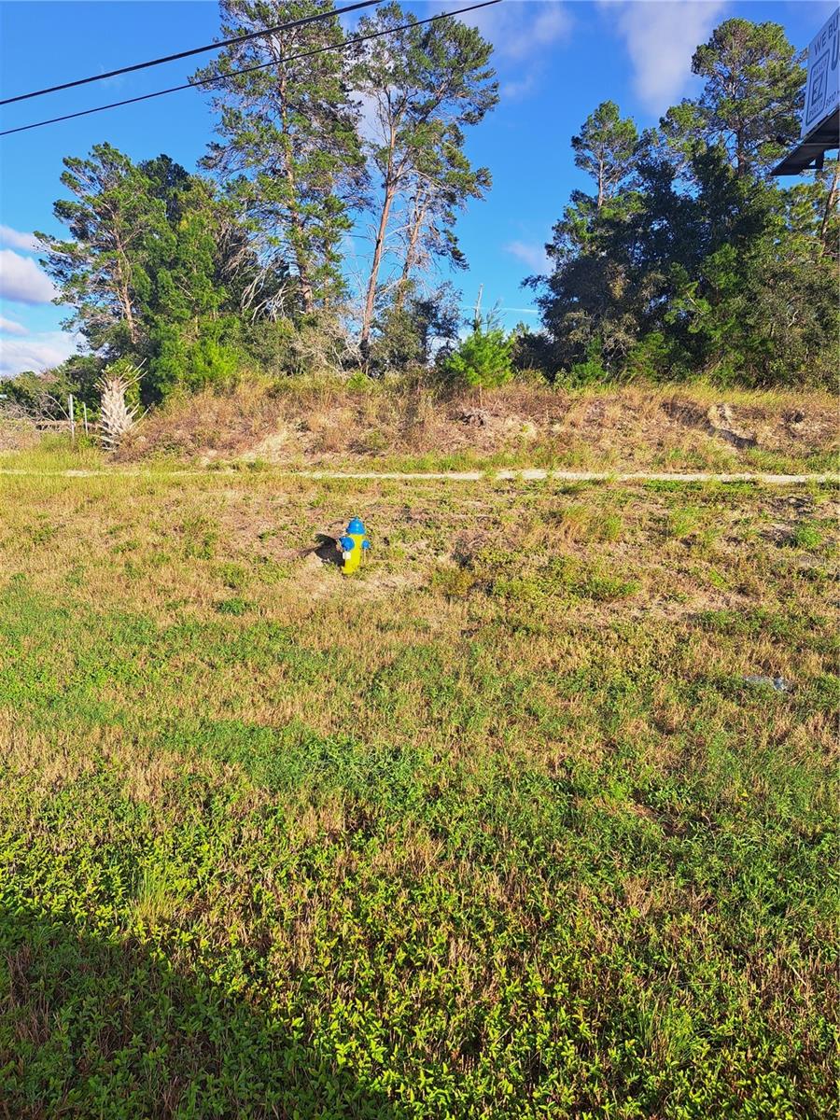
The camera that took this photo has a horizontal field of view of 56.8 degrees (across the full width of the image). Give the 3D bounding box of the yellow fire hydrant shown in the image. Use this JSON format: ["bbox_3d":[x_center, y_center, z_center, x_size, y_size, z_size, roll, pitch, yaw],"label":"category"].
[{"bbox_3d":[-0.867,-0.182,9.956,0.400,0.735,0.380,11,11,25],"label":"yellow fire hydrant"}]

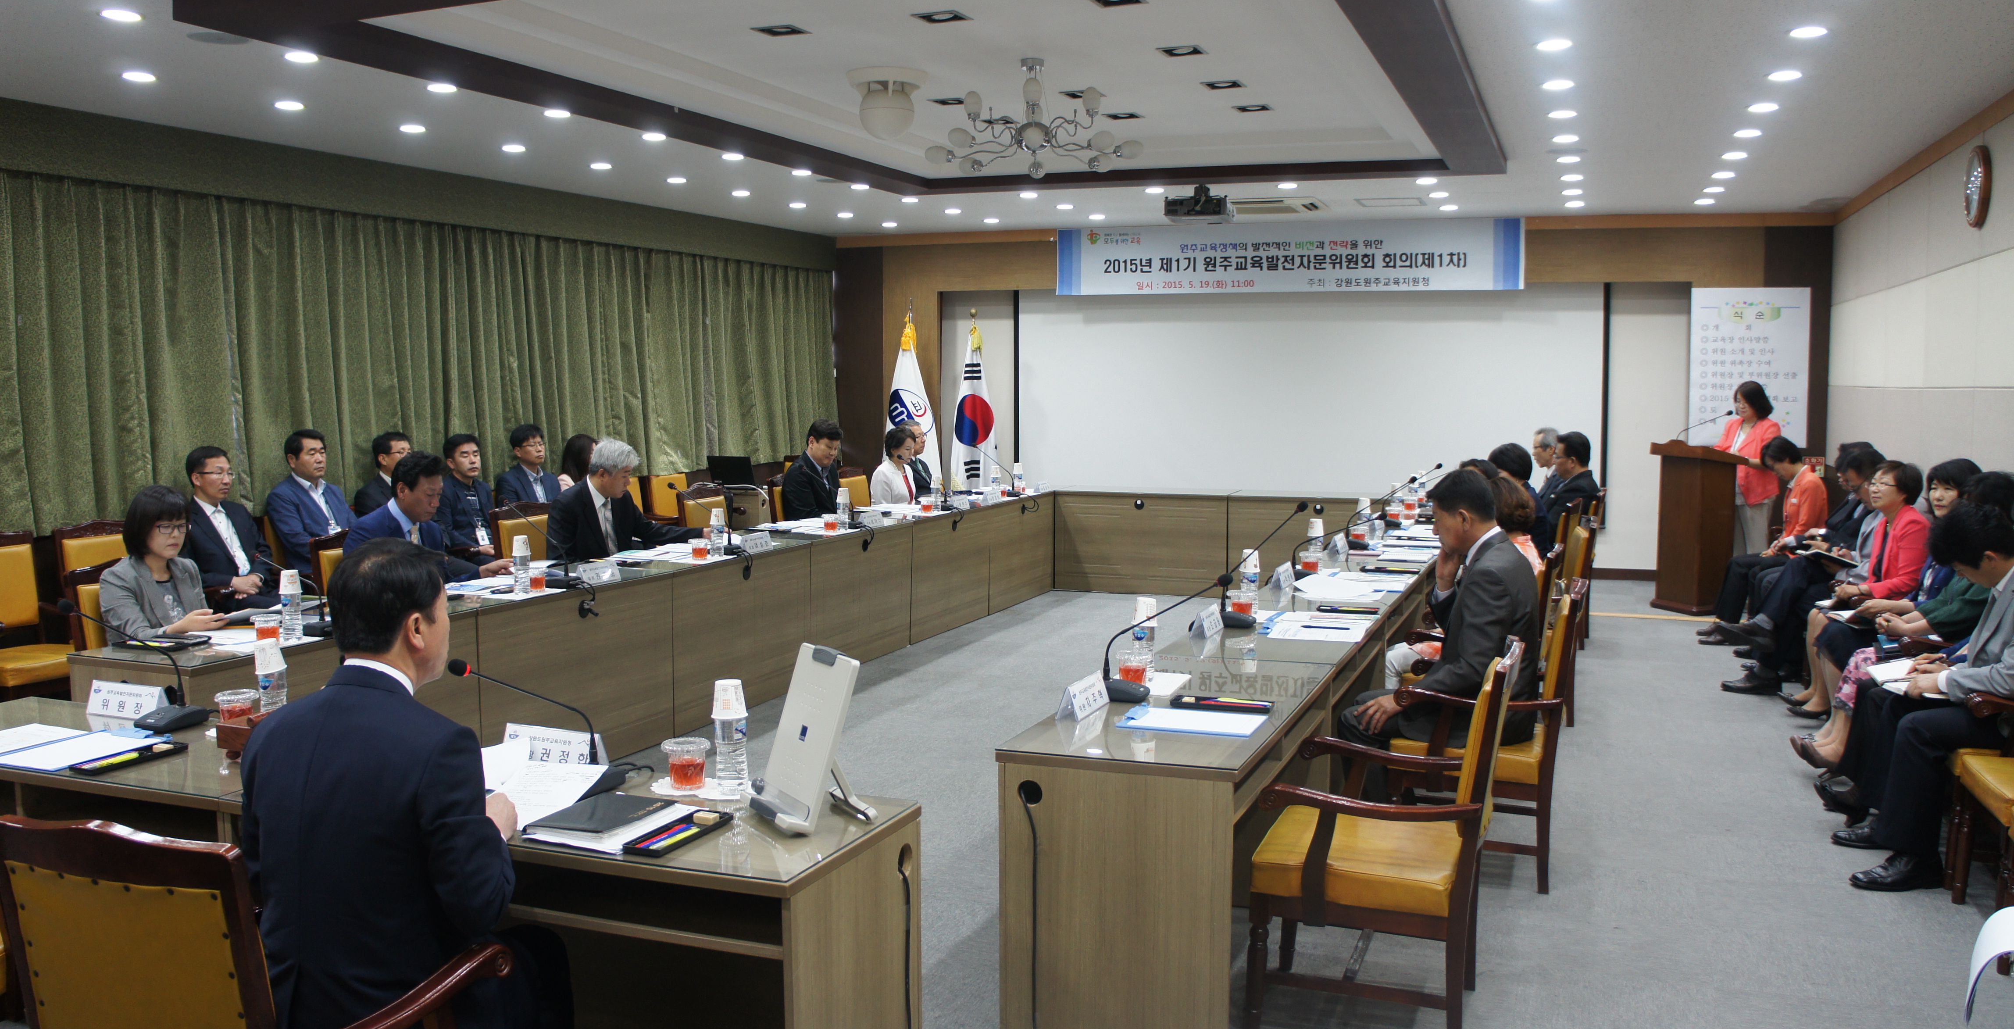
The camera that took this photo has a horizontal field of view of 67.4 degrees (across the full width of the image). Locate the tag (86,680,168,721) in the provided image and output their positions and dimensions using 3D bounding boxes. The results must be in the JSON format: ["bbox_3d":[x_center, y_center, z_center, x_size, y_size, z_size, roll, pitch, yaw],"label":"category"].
[{"bbox_3d":[-2.205,0.466,3.802,0.240,0.080,0.062,2,5,21],"label":"tag"}]

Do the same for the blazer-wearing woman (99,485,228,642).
[{"bbox_3d":[-2.772,0.526,5.154,0.760,1.240,0.500,3,6,23],"label":"blazer-wearing woman"}]

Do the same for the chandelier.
[{"bbox_3d":[0.114,-1.805,6.828,1.000,0.500,1.000,0,6,0],"label":"chandelier"}]

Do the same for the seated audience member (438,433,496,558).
[{"bbox_3d":[-2.875,0.207,8.257,0.780,1.280,0.500,2,5,21],"label":"seated audience member"}]

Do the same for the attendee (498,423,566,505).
[{"bbox_3d":[-2.675,0.147,8.766,0.780,1.310,0.500,2,5,21],"label":"attendee"}]

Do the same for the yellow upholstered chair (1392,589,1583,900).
[{"bbox_3d":[1.600,0.685,5.035,0.600,0.980,0.560,2,6,21],"label":"yellow upholstered chair"}]

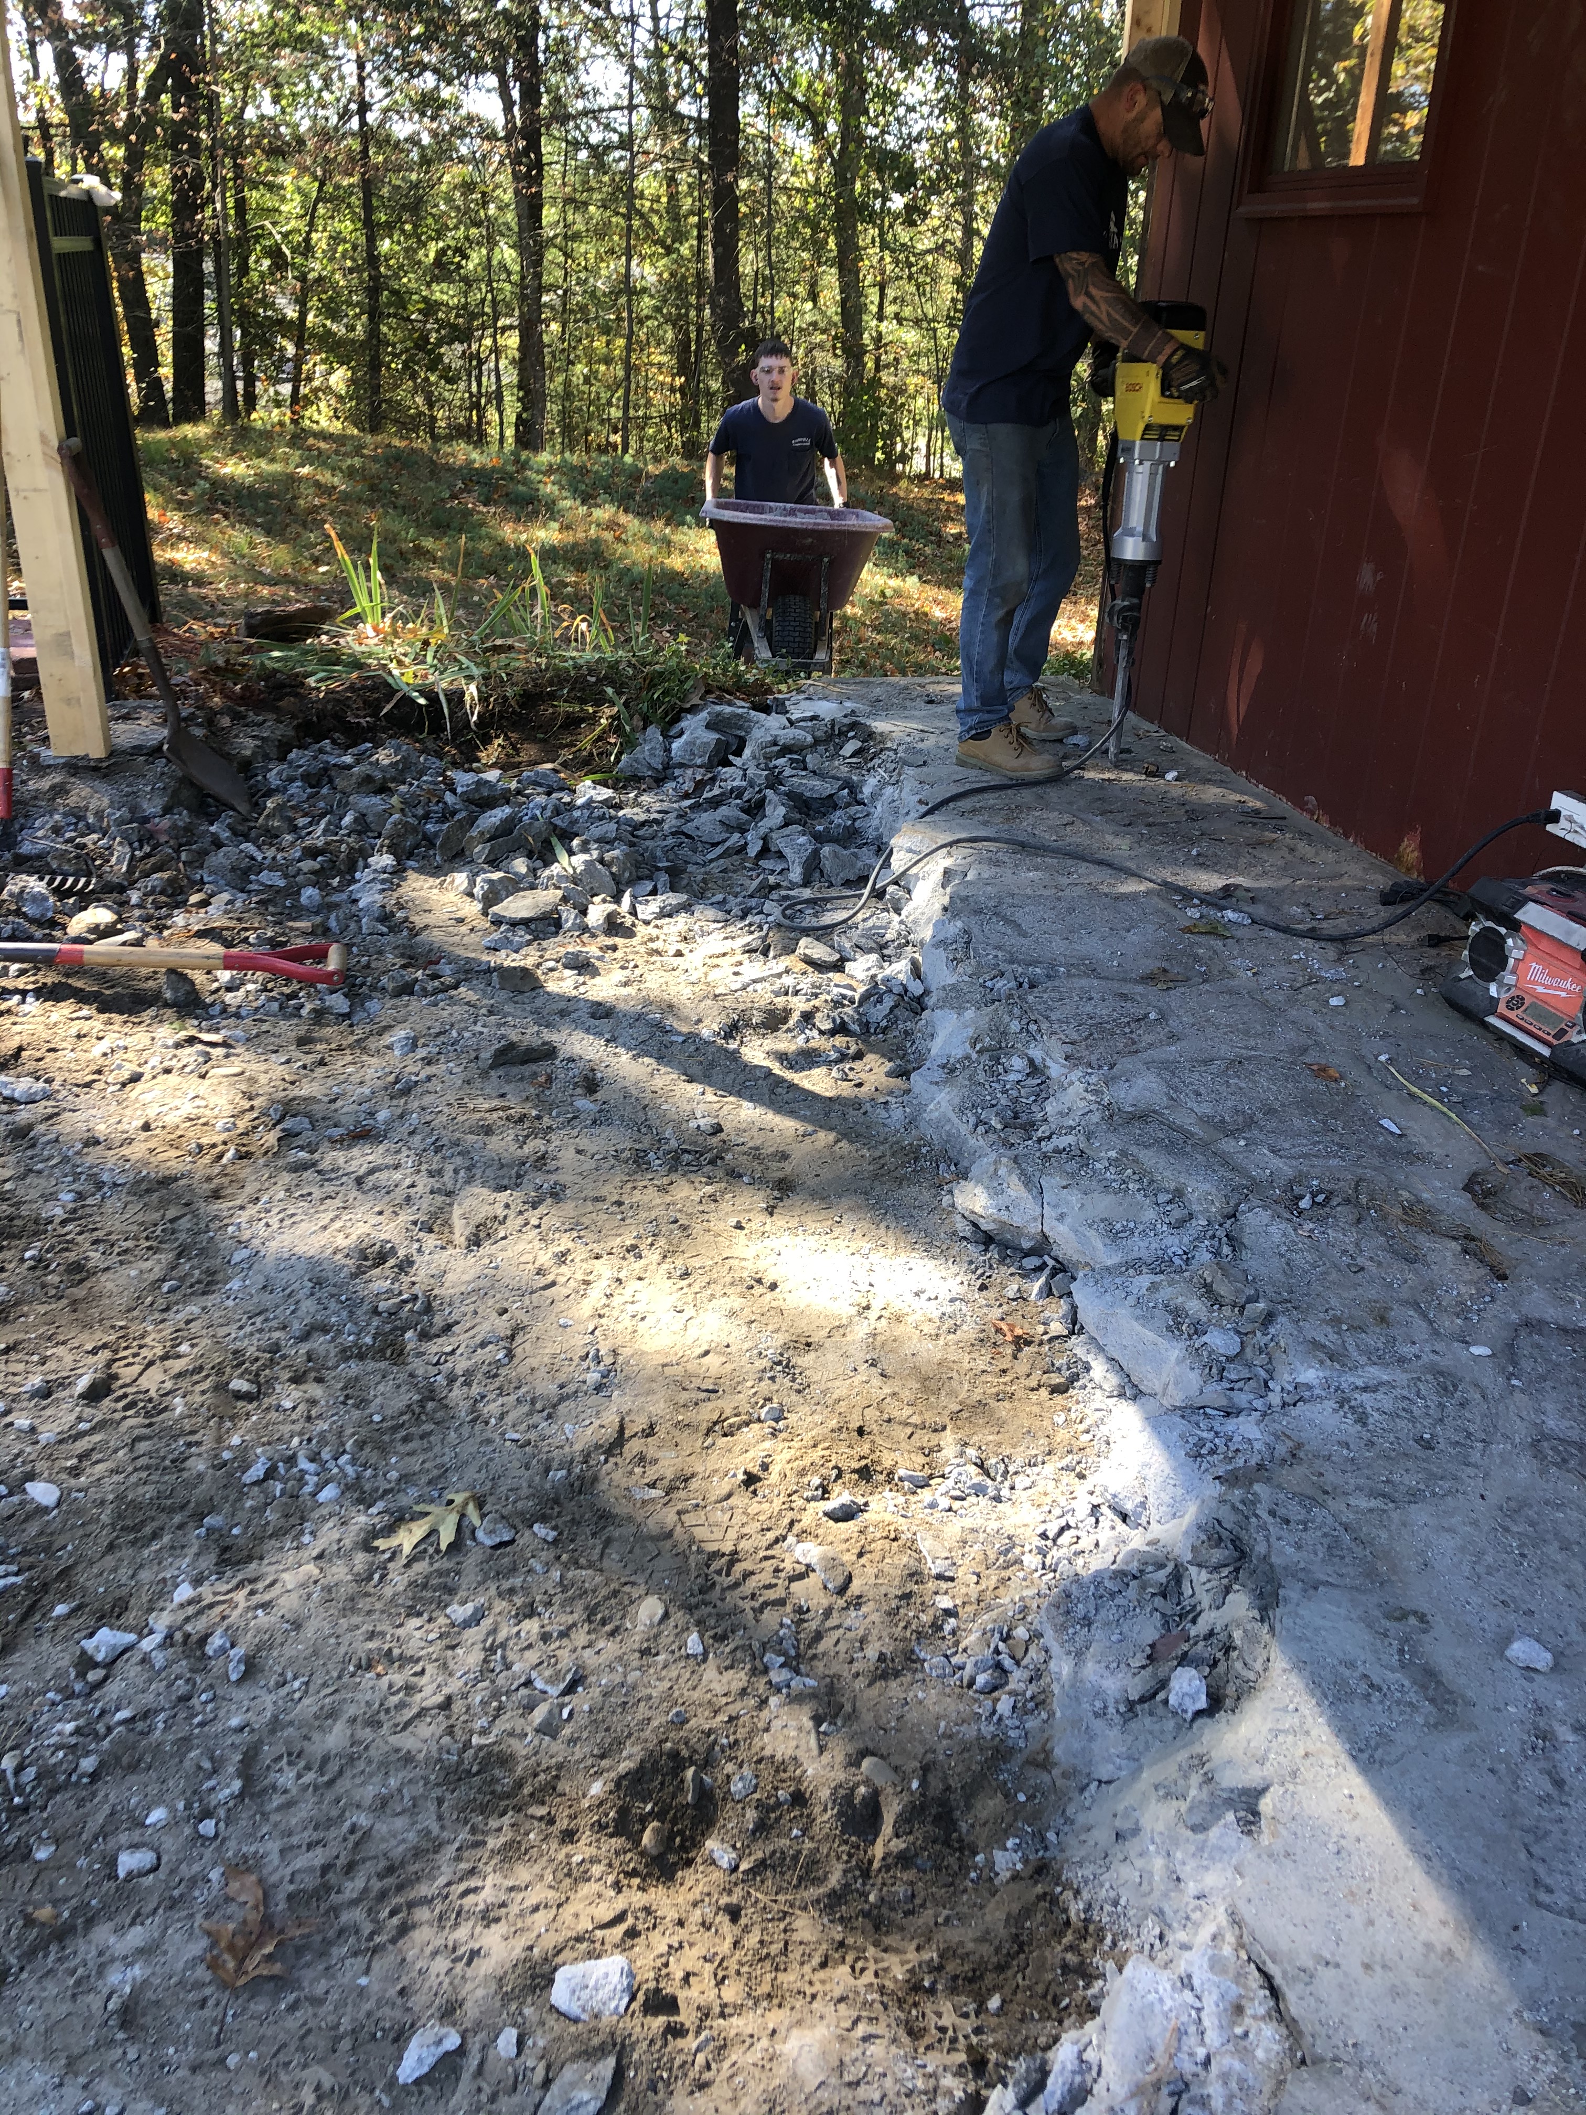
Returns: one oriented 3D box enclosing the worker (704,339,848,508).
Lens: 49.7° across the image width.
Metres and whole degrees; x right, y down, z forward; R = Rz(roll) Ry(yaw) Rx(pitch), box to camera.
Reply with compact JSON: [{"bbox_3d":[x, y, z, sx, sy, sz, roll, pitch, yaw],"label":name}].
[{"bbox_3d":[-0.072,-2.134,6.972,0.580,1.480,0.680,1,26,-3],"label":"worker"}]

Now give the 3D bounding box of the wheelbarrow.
[{"bbox_3d":[-0.052,-1.753,6.467,0.700,0.670,1.420,1,26,-3],"label":"wheelbarrow"}]

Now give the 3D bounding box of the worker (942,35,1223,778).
[{"bbox_3d":[0.732,-1.628,4.430,0.680,1.740,0.560,8,27,13],"label":"worker"}]

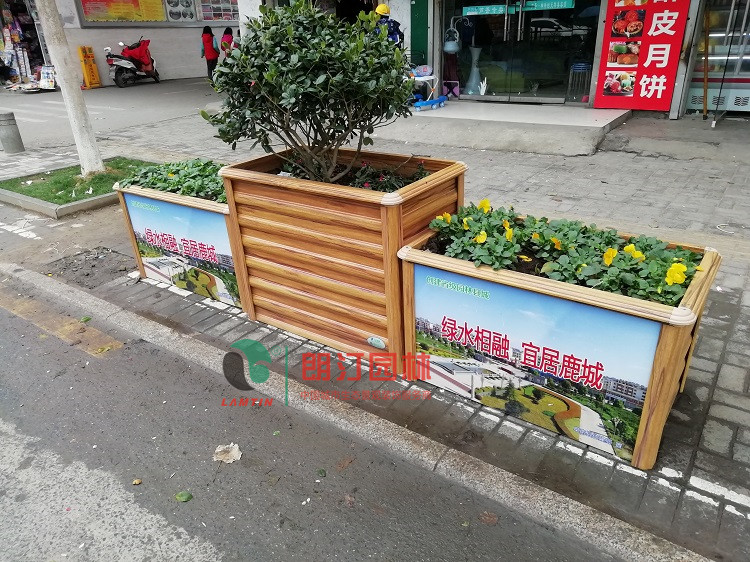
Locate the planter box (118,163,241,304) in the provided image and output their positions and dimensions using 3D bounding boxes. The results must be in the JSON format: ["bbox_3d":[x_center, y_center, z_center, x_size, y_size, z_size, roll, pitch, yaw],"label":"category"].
[{"bbox_3d":[-0.981,-0.330,3.431,1.032,0.667,0.568,14,30,32],"label":"planter box"}]

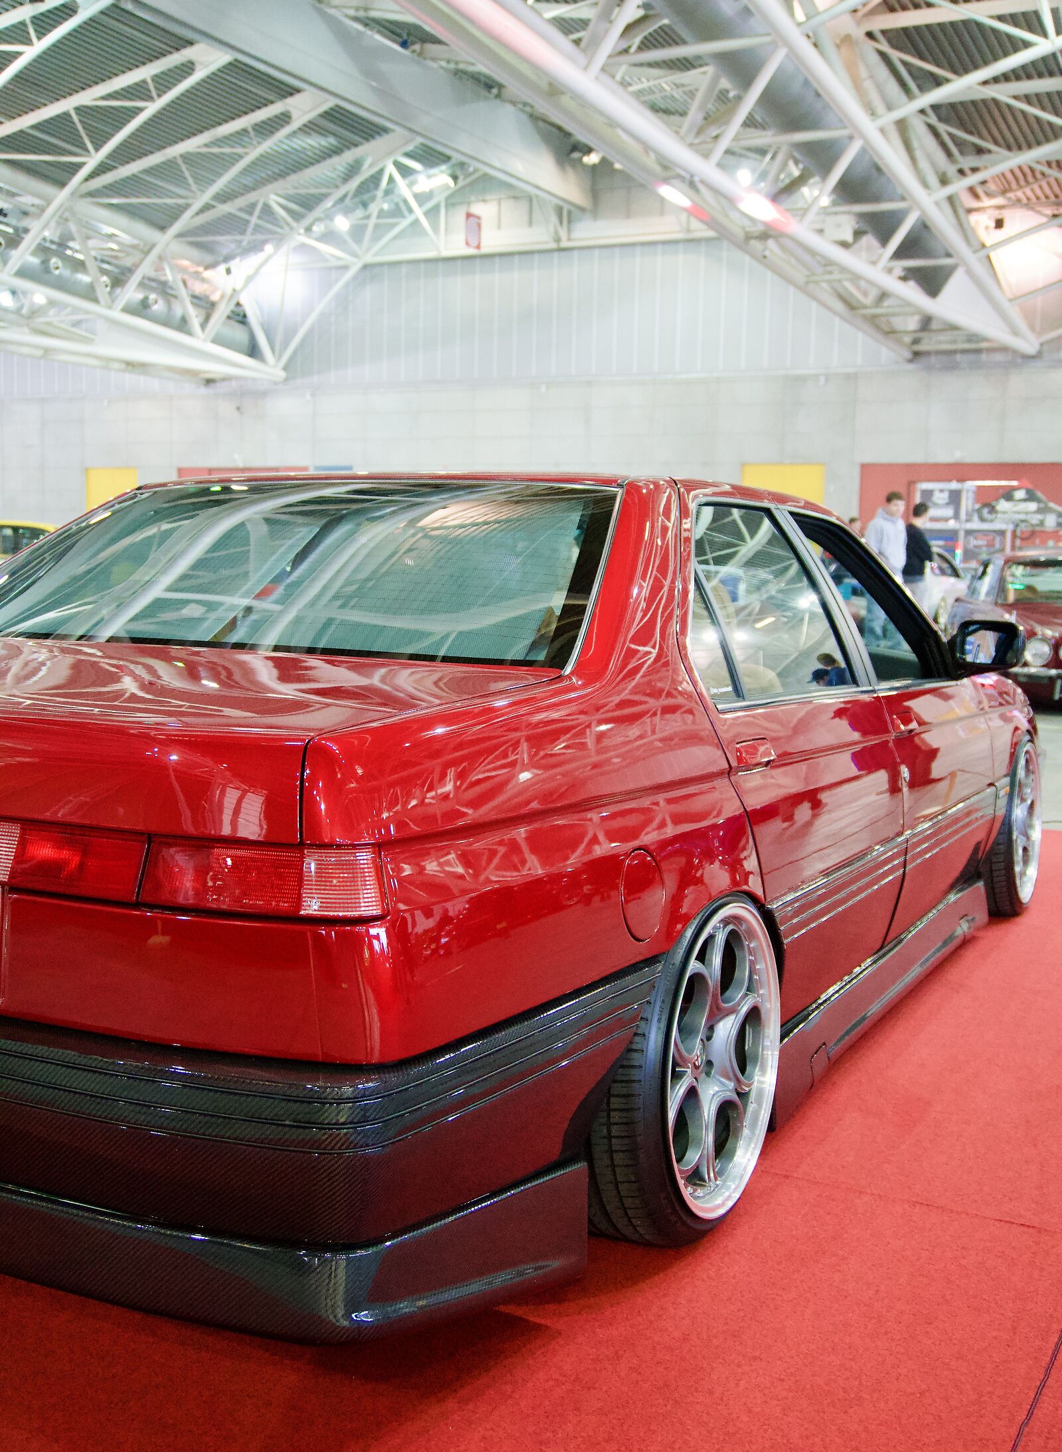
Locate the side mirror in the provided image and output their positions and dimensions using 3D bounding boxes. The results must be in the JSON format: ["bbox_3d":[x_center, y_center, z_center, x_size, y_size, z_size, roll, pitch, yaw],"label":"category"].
[{"bbox_3d":[1.255,-0.220,4.154,0.220,0.150,0.130,5,8,28],"label":"side mirror"}]

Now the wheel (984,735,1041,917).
[{"bbox_3d":[1.504,0.310,4.884,0.220,0.610,0.610,2,6,28],"label":"wheel"}]

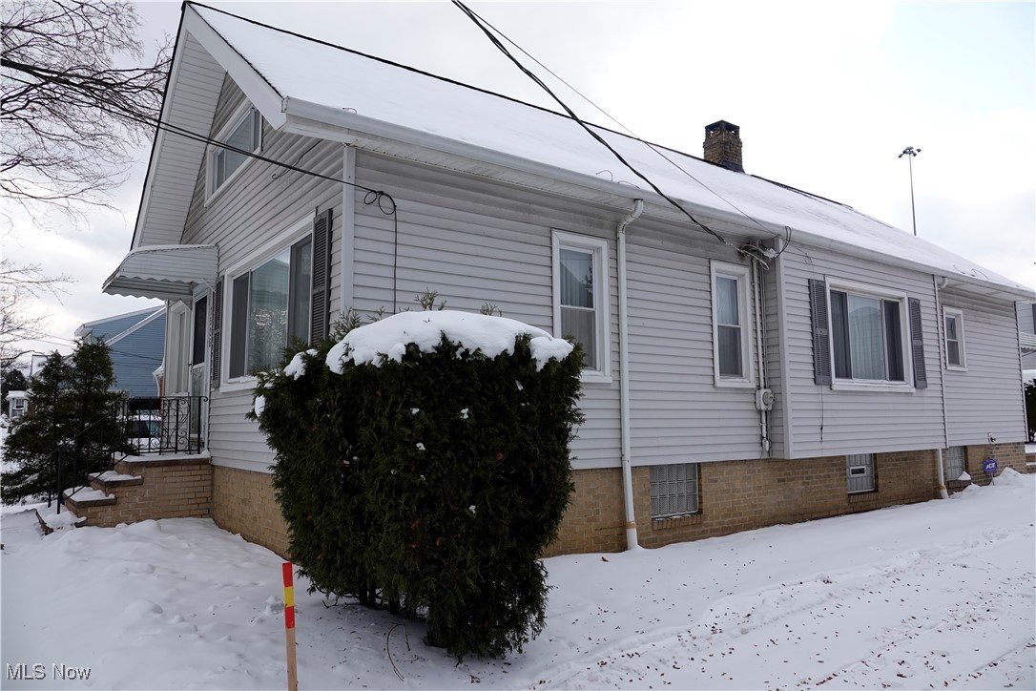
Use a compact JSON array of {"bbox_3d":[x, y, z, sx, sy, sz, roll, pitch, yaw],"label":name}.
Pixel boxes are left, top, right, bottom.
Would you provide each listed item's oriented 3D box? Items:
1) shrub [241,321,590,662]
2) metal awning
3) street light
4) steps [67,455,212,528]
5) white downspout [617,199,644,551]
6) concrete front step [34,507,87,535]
[{"bbox_3d":[-0.775,0.814,4.468,1.400,2.040,2.000,4,-8,-35],"label":"shrub"},{"bbox_3d":[-4.723,-0.975,9.093,1.110,0.590,1.400,4,-8,-37],"label":"metal awning"},{"bbox_3d":[42.987,-6.130,73.865,2.400,31.500,2.400,4,-8,-35],"label":"street light"},{"bbox_3d":[-4.812,1.777,8.685,1.400,0.760,1.480,4,-8,-37],"label":"steps"},{"bbox_3d":[1.220,0.297,7.151,0.100,3.600,0.360,4,-8,-35],"label":"white downspout"},{"bbox_3d":[-5.461,2.115,8.245,0.380,0.150,1.700,4,-8,-37],"label":"concrete front step"}]

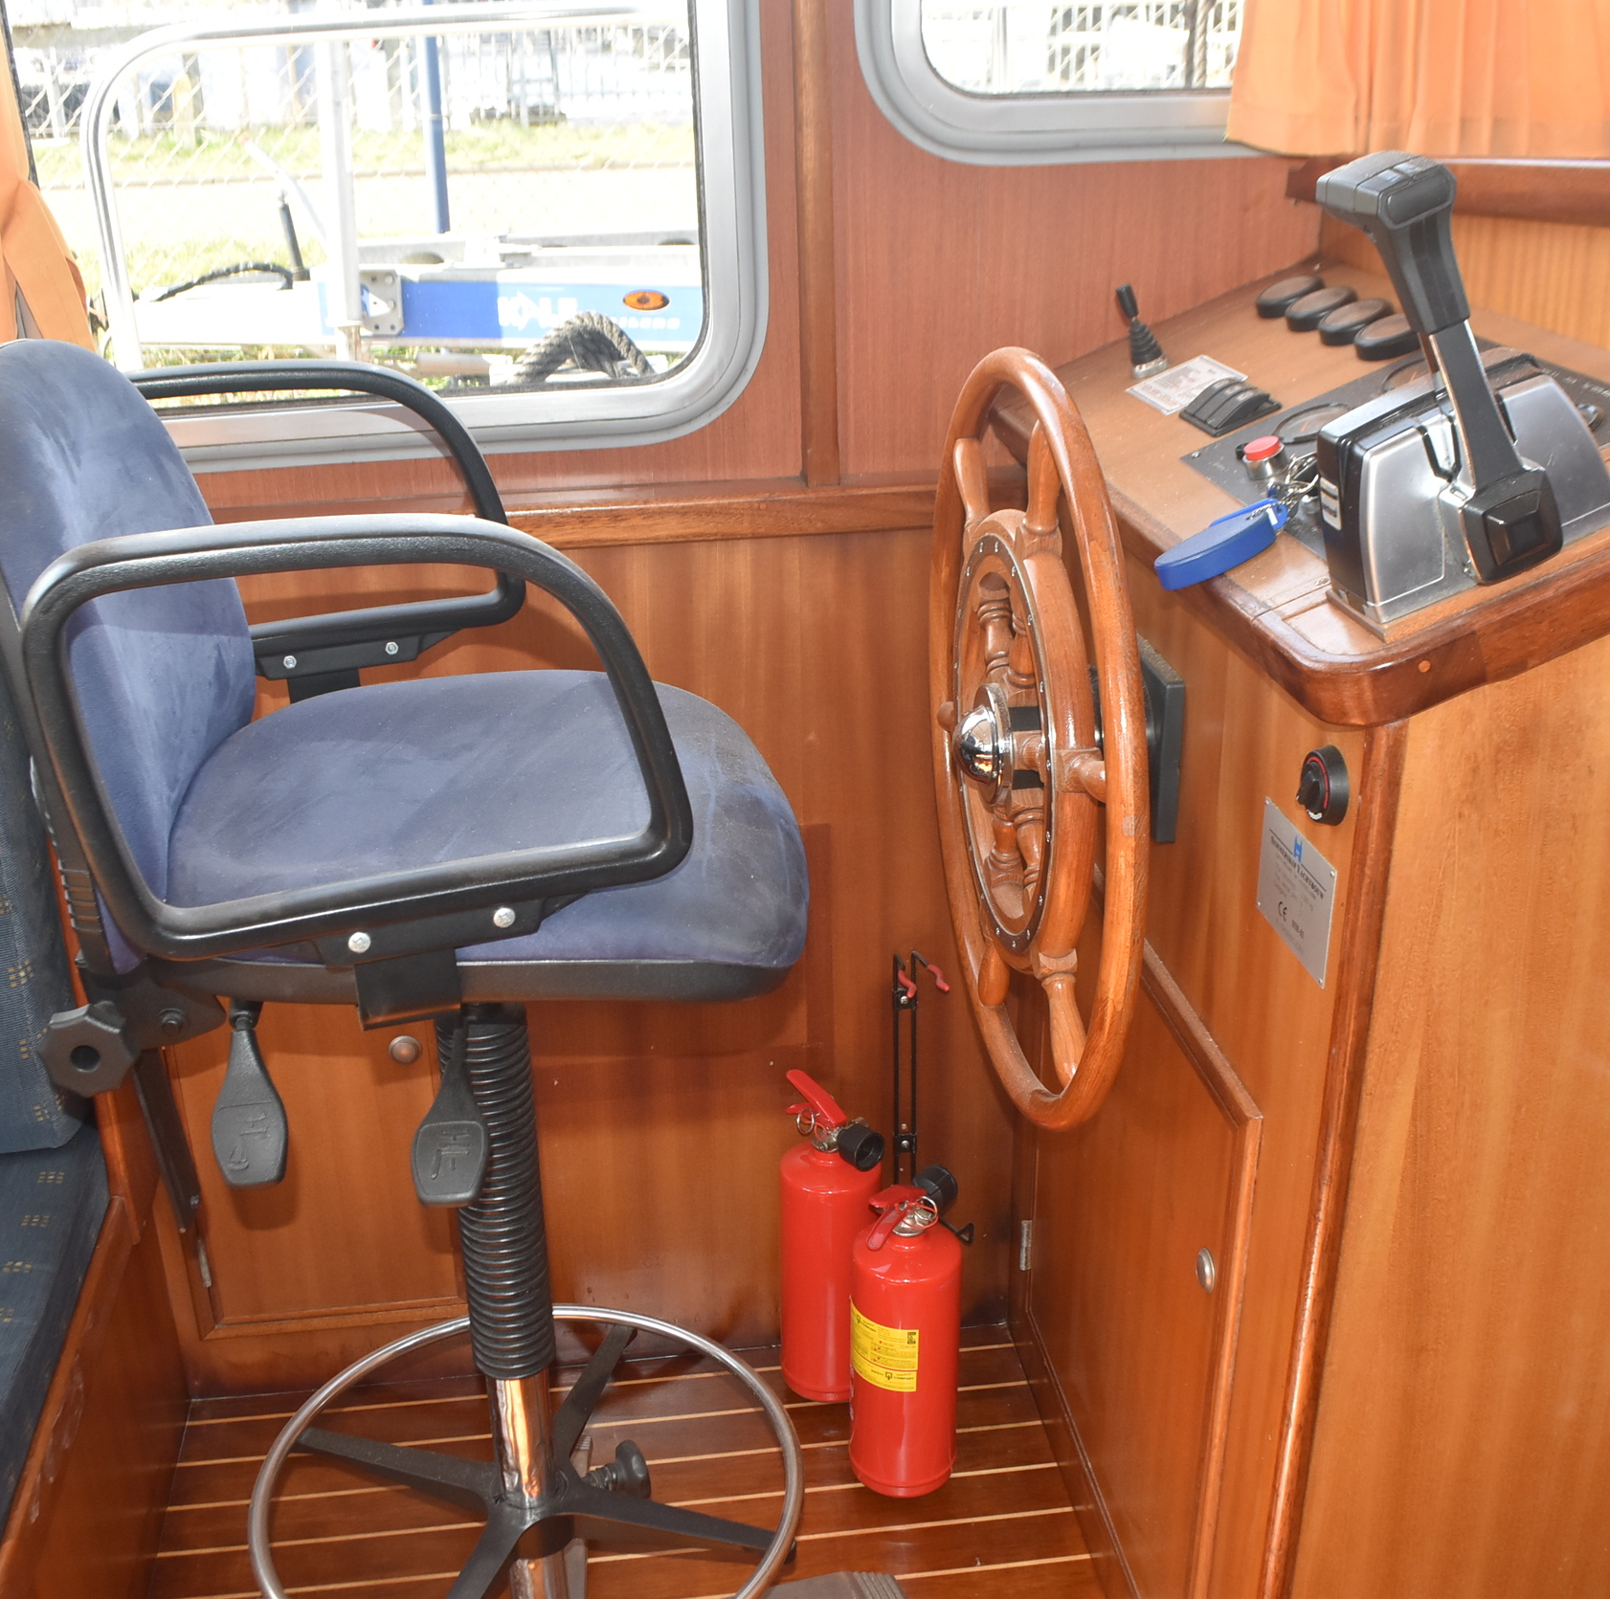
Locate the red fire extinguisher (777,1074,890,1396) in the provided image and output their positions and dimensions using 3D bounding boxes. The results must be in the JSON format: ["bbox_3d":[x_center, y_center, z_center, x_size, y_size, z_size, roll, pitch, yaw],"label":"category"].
[{"bbox_3d":[0.031,0.483,1.984,0.112,0.365,0.130,-19,29,-40],"label":"red fire extinguisher"}]

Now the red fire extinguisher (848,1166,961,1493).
[{"bbox_3d":[0.105,0.532,1.841,0.112,0.365,0.130,20,29,41],"label":"red fire extinguisher"}]

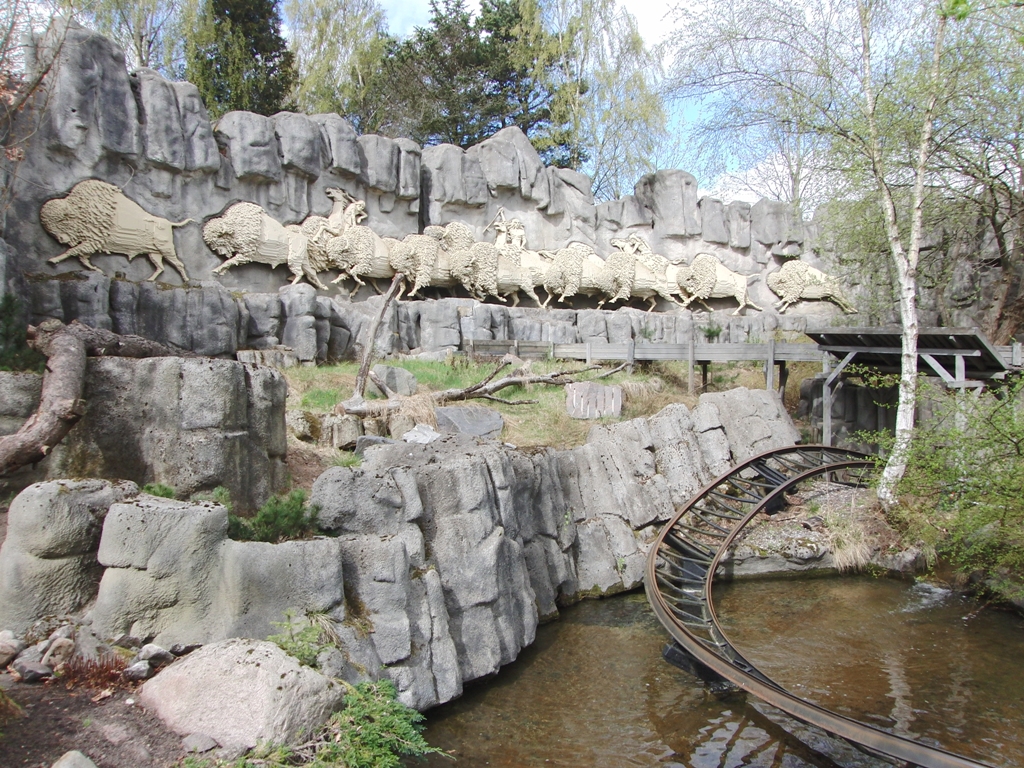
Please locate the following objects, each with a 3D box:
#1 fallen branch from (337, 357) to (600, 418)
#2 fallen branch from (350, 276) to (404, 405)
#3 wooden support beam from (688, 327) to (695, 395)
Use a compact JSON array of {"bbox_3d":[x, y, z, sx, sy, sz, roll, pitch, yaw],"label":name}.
[{"bbox_3d":[-0.604,0.051,11.200,3.950,0.780,0.950,-1,3,-25],"label":"fallen branch"},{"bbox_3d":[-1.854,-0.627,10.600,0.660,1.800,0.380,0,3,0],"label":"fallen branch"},{"bbox_3d":[3.571,-0.448,15.300,0.110,1.350,0.110,2,3,27],"label":"wooden support beam"}]

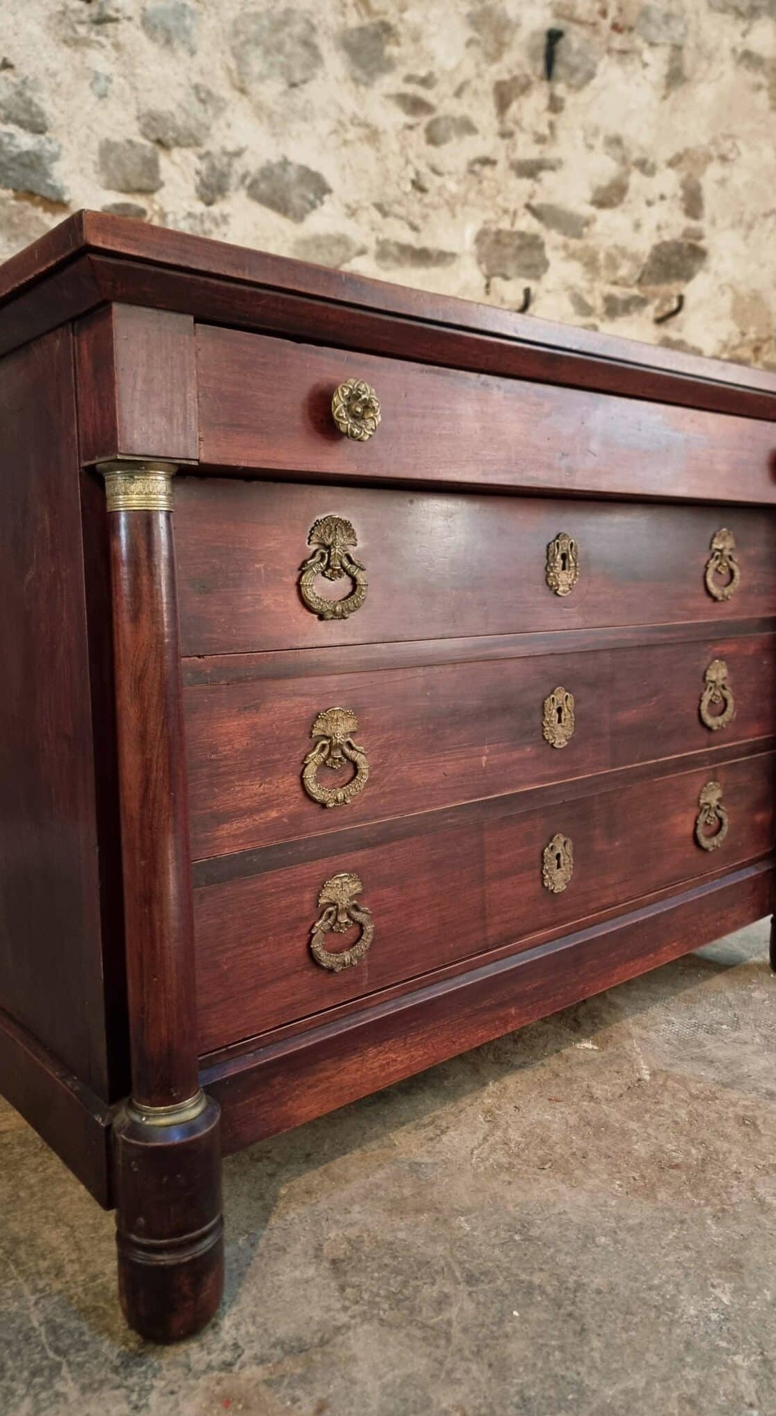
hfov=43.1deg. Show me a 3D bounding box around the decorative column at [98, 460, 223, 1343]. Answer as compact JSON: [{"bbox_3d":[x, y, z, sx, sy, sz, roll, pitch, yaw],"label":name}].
[{"bbox_3d":[-0.191,0.169,0.814,0.092,0.727,0.092,-7,11,-40],"label":"decorative column"}]

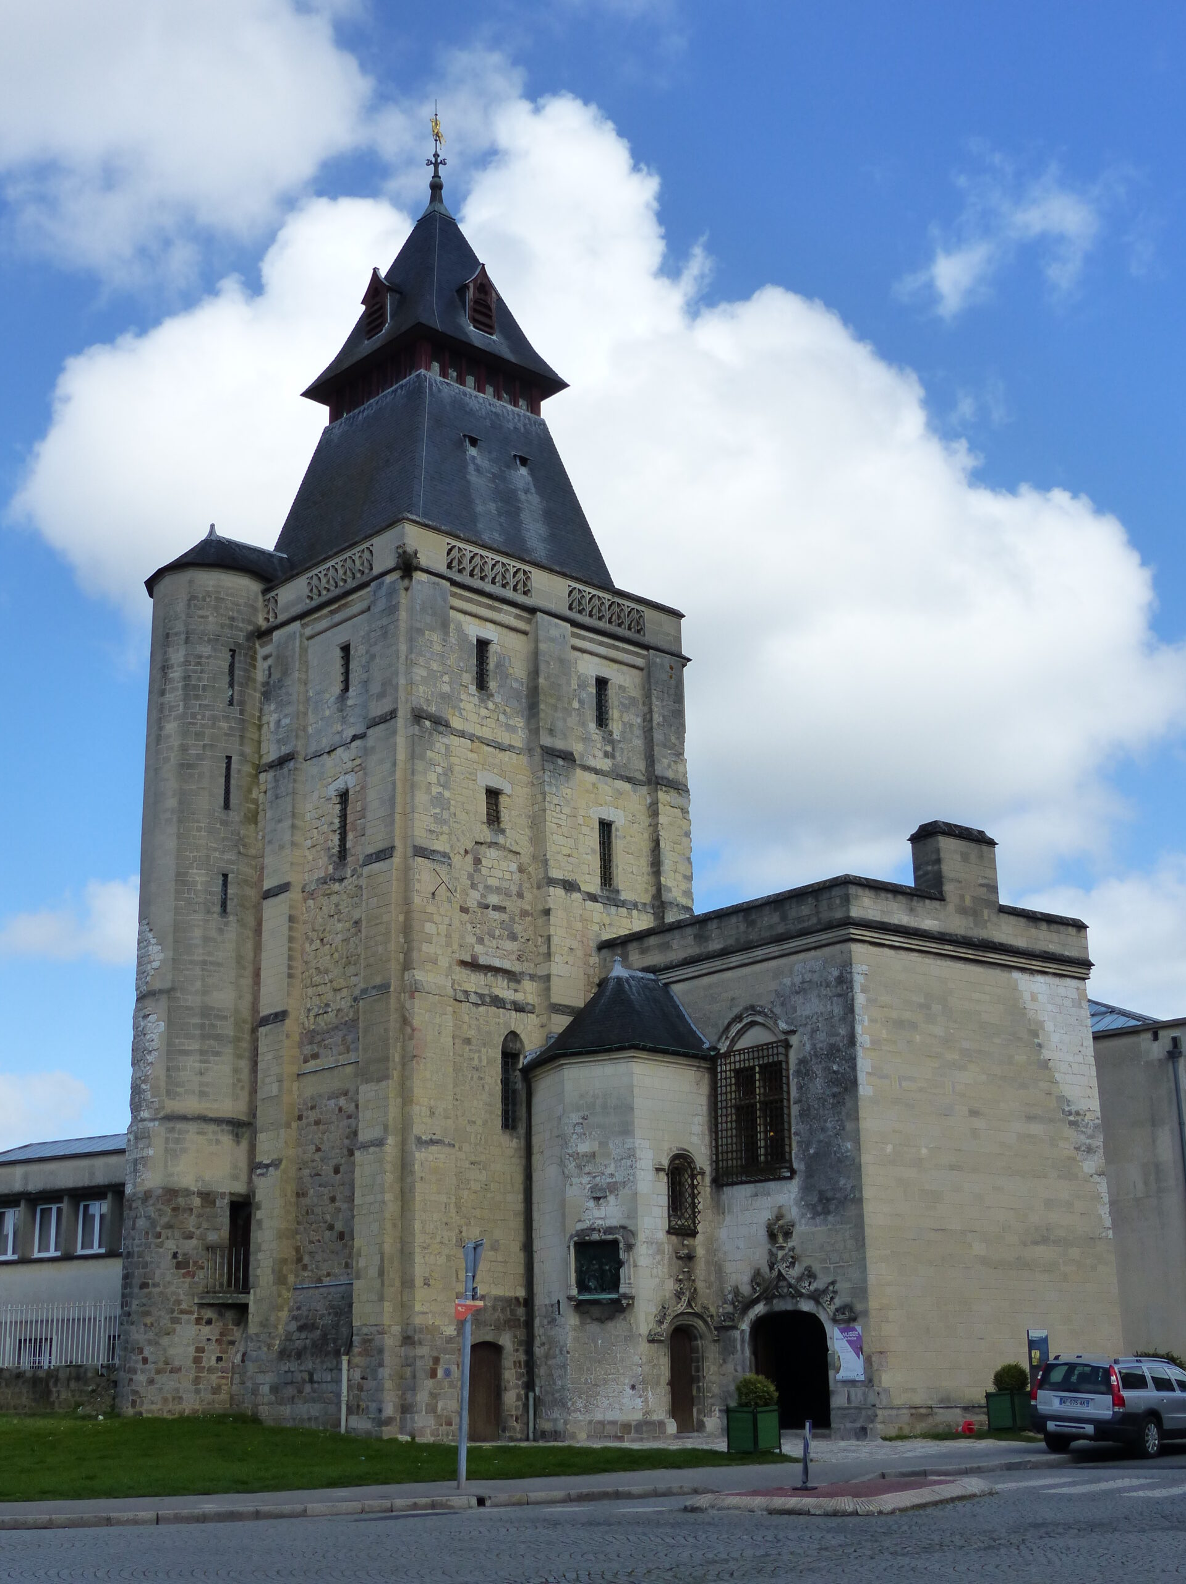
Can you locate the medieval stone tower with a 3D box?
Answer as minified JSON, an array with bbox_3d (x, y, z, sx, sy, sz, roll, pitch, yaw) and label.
[{"bbox_3d":[-5.291,-1.912,55.576,12.500,37.800,10.200,15,-23,-41],"label":"medieval stone tower"}]

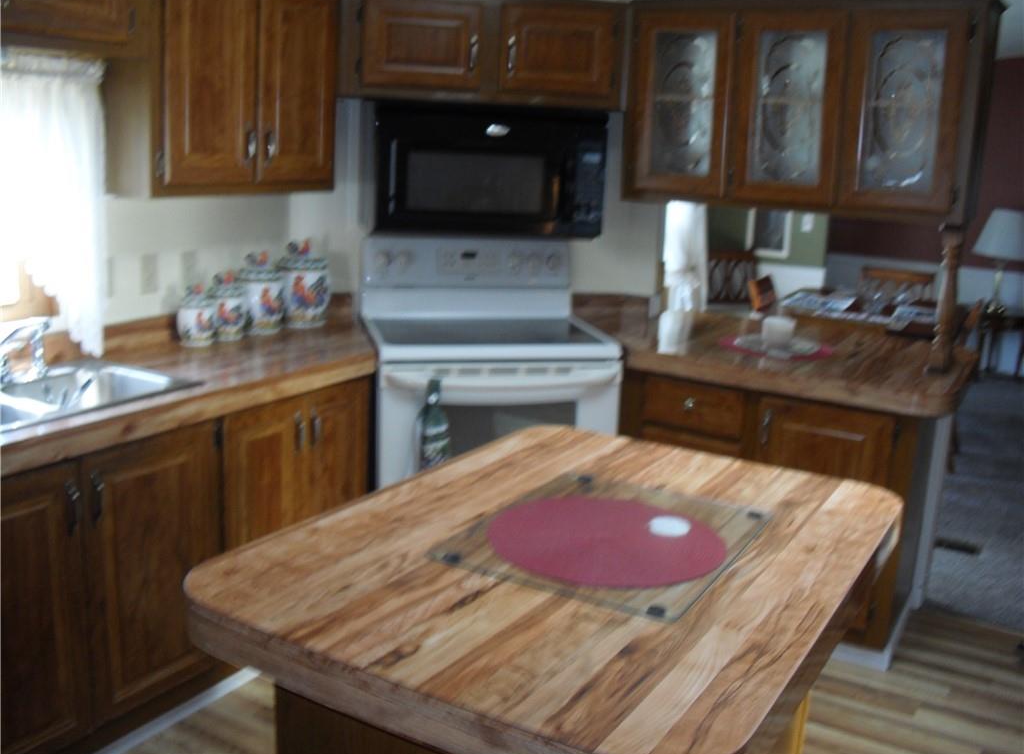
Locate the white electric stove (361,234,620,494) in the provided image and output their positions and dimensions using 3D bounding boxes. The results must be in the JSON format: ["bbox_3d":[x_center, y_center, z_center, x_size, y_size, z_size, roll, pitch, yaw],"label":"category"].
[{"bbox_3d":[-0.108,0.153,3.582,0.757,1.175,0.670,-1,14,-15],"label":"white electric stove"}]

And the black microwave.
[{"bbox_3d":[-0.106,-0.704,3.608,0.757,0.410,0.400,-1,14,-15],"label":"black microwave"}]

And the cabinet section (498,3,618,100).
[{"bbox_3d":[0.114,-1.106,3.669,0.405,0.300,0.330,-1,13,-15],"label":"cabinet section"}]

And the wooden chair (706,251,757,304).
[{"bbox_3d":[1.374,-0.279,6.342,0.440,0.885,0.500,-2,14,-19],"label":"wooden chair"}]

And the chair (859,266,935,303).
[{"bbox_3d":[1.944,-0.092,5.654,0.440,0.885,0.500,10,15,29],"label":"chair"}]

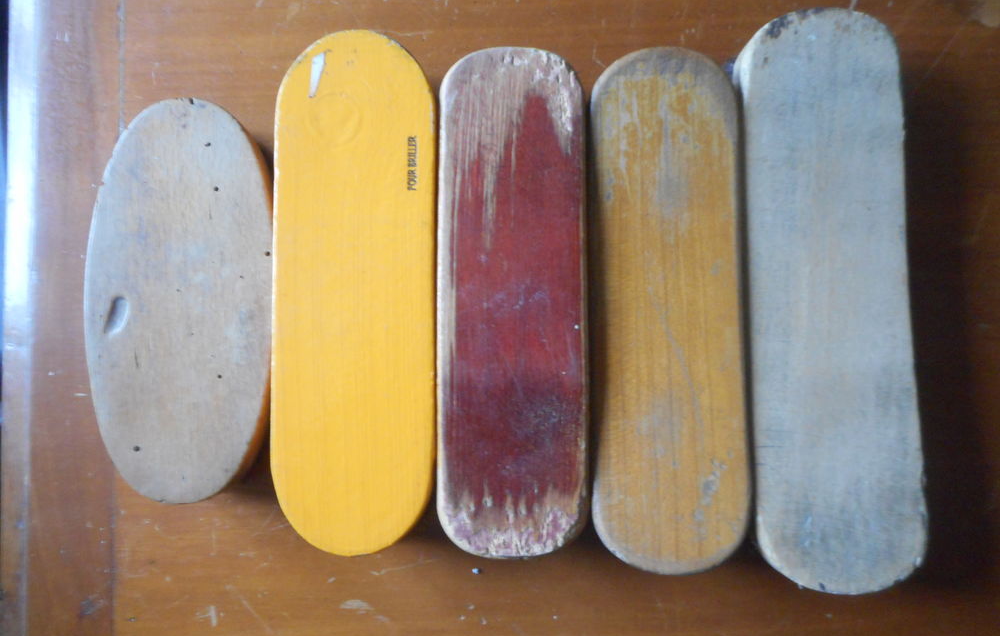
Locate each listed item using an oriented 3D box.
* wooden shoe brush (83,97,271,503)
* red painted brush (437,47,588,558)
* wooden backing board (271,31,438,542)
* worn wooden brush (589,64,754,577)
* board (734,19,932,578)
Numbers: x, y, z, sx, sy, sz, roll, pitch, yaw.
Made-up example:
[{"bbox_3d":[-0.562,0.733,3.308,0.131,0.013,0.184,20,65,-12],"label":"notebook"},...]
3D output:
[{"bbox_3d":[-0.111,-0.006,0.261,0.066,0.038,0.141,0,87,0],"label":"wooden shoe brush"},{"bbox_3d":[0.004,-0.006,0.260,0.051,0.040,0.175,0,87,0],"label":"red painted brush"},{"bbox_3d":[-0.050,-0.010,0.258,0.056,0.043,0.179,0,87,0],"label":"wooden backing board"},{"bbox_3d":[0.057,-0.004,0.258,0.053,0.043,0.179,0,87,0],"label":"worn wooden brush"},{"bbox_3d":[0.112,-0.007,0.257,0.056,0.045,0.198,0,87,0],"label":"board"}]

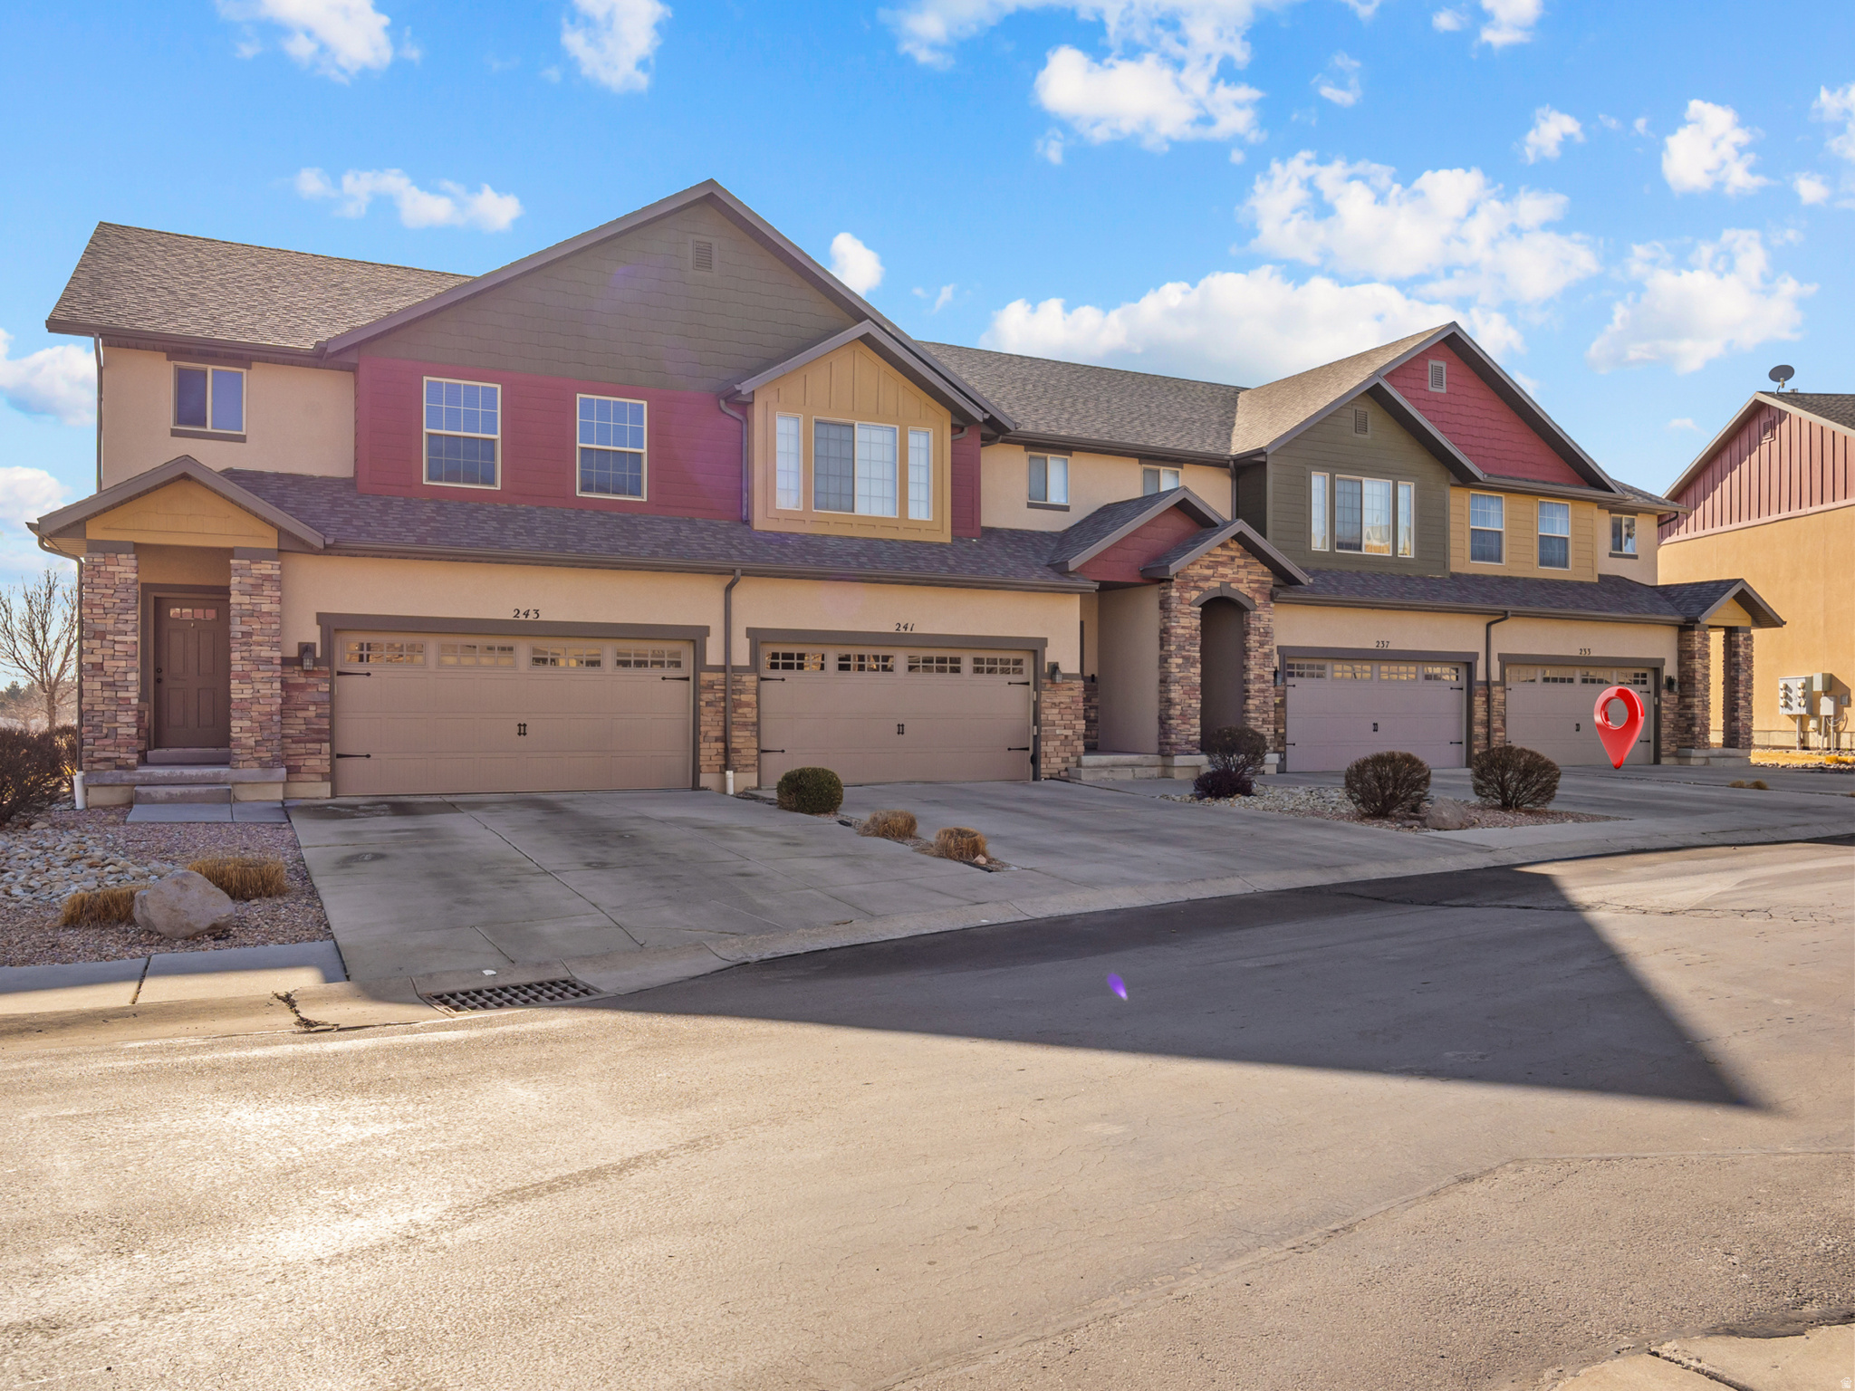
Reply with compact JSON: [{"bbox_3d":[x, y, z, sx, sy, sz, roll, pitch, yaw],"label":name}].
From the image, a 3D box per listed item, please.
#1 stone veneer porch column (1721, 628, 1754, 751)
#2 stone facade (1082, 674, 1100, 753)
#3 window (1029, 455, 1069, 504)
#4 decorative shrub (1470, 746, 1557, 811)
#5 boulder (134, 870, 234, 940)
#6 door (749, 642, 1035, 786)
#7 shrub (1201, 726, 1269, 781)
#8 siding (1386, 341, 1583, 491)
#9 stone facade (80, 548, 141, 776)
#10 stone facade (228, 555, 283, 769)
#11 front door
[{"bbox_3d":[18.554,-0.157,31.901,0.568,2.781,0.426,0,-1,-28],"label":"stone veneer porch column"},{"bbox_3d":[2.999,0.376,25.691,0.370,1.320,0.160,1,-1,-28],"label":"stone facade"},{"bbox_3d":[2.283,-4.061,26.125,0.926,0.909,0.101,1,-1,-27],"label":"window"},{"bbox_3d":[8.773,1.217,20.800,1.298,0.919,1.300,1,-1,-28],"label":"decorative shrub"},{"bbox_3d":[-5.443,1.538,10.200,0.665,0.470,0.520,1,-1,-28],"label":"boulder"},{"bbox_3d":[-0.384,0.315,21.850,4.816,2.145,0.100,1,-1,-27],"label":"door"},{"bbox_3d":[5.128,0.989,23.200,1.110,0.941,1.050,0,0,0],"label":"shrub"},{"bbox_3d":[12.461,-6.249,30.910,6.406,2.778,0.101,1,-1,-27],"label":"siding"},{"bbox_3d":[-9.938,-0.431,16.981,0.563,2.663,0.580,1,-1,-27],"label":"stone facade"},{"bbox_3d":[-8.453,-0.380,17.527,0.595,2.608,0.502,1,-1,-27],"label":"stone facade"},{"bbox_3d":[-10.015,-0.296,19.012,0.917,2.034,0.100,1,-1,-27],"label":"front door"}]

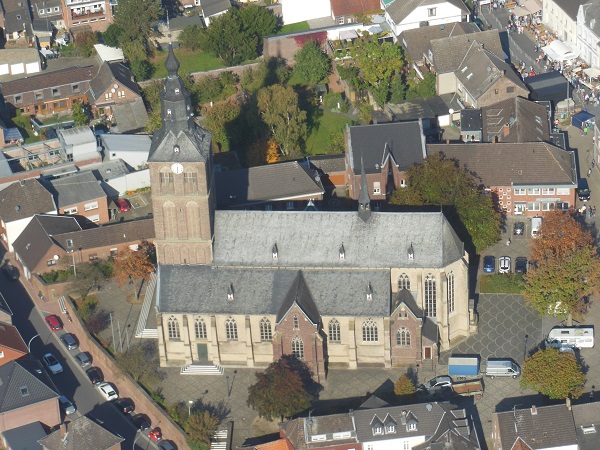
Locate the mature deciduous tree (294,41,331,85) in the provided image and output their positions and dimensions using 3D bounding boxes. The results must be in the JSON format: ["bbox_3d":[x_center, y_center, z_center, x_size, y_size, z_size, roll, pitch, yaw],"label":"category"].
[{"bbox_3d":[2.091,-29.488,440.885,6.700,9.200,6.700,-2,36,1],"label":"mature deciduous tree"}]

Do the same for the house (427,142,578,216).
[{"bbox_3d":[33.378,-9.015,409.275,24.600,10.800,10.900,1,36,5],"label":"house"}]

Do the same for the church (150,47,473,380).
[{"bbox_3d":[2.372,-5.087,371.547,49.017,51.254,27.661,1,36,5],"label":"church"}]

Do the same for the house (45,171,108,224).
[{"bbox_3d":[-37.860,-3.700,424.890,8.600,7.000,7.200,-15,34,-18],"label":"house"}]

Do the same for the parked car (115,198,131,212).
[{"bbox_3d":[-30.680,-3.630,429.330,1.700,1.480,3.850,-15,34,-18],"label":"parked car"}]

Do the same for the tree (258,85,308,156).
[{"bbox_3d":[-3.130,-18.210,438.140,8.600,14.200,8.600,-3,32,0],"label":"tree"}]

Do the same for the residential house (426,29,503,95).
[{"bbox_3d":[30.530,-30.740,459.260,13.600,9.800,9.400,-11,33,-12],"label":"residential house"}]

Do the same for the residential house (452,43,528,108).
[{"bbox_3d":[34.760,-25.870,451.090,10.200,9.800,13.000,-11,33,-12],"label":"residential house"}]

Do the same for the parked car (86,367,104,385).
[{"bbox_3d":[-32.240,23.130,386.700,1.760,1.500,4.150,-18,35,-23],"label":"parked car"}]

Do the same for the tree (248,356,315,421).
[{"bbox_3d":[-2.750,25.370,371.870,9.800,10.600,9.800,-3,32,0],"label":"tree"}]

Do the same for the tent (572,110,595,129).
[{"bbox_3d":[48.919,-18.122,427.385,2.900,3.000,2.700,-26,42,-29],"label":"tent"}]

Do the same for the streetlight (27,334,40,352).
[{"bbox_3d":[-40.156,19.751,377.565,2.200,7.400,0.300,-18,39,-20],"label":"streetlight"}]

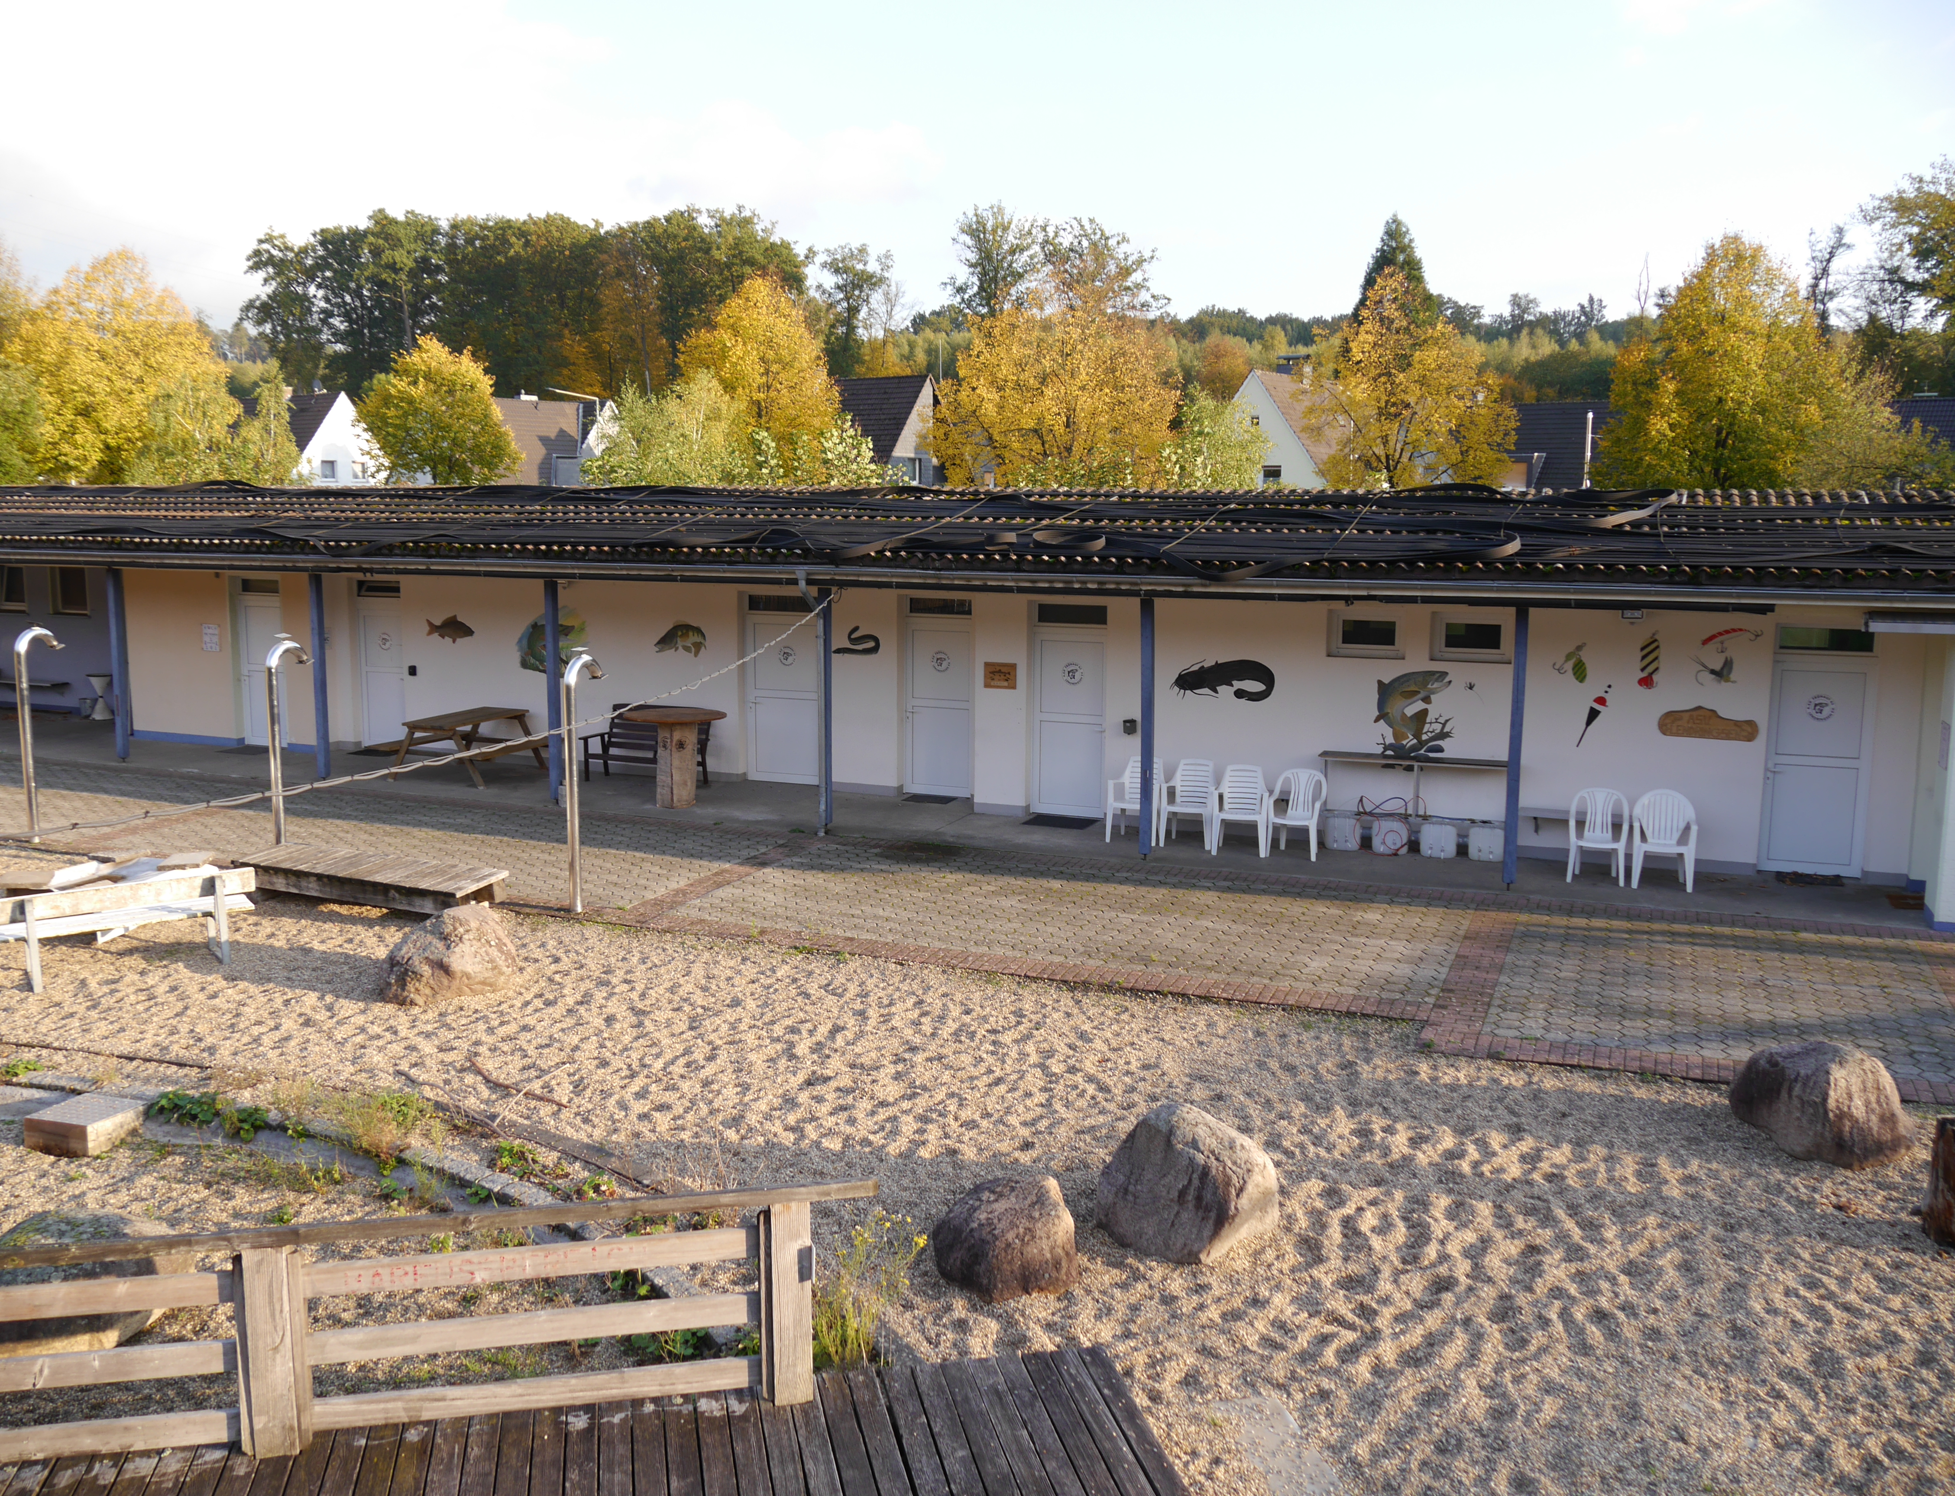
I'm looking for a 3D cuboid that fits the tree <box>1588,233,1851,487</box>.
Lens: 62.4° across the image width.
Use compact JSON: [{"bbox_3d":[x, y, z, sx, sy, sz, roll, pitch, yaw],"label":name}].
[{"bbox_3d":[20.457,-8.378,44.244,6.548,10.997,6.548,4,9,24],"label":"tree"}]

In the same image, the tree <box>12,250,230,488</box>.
[{"bbox_3d":[-24.271,-8.560,45.228,5.720,10.435,5.720,-4,10,-28],"label":"tree"}]

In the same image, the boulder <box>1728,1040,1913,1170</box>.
[{"bbox_3d":[5.050,2.090,9.700,0.780,0.580,1.050,-2,9,-18],"label":"boulder"}]

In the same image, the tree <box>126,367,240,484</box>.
[{"bbox_3d":[-21.883,-7.018,44.488,3.300,6.950,3.200,-3,9,-26],"label":"tree"}]

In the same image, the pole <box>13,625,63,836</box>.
[{"bbox_3d":[-9.773,-0.146,16.882,0.140,2.180,0.450,3,8,20],"label":"pole"}]

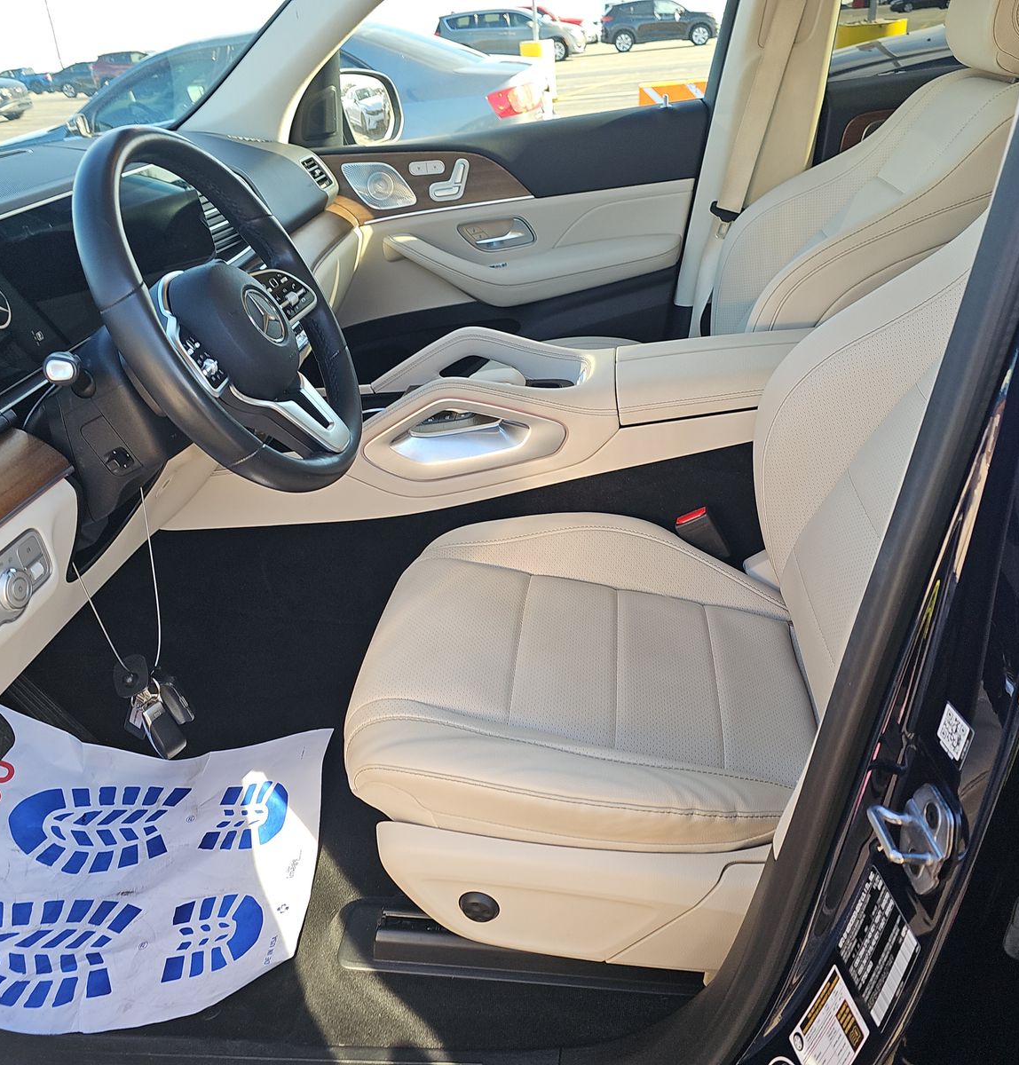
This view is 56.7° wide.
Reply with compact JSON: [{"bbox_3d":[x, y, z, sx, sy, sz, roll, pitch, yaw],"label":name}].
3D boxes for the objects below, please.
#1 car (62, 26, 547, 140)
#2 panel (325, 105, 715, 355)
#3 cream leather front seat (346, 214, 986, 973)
[{"bbox_3d":[-2.062,-2.902,7.112,4.750,1.450,1.820,-2,29,7],"label":"car"},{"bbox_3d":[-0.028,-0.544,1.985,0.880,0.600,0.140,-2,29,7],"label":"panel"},{"bbox_3d":[0.304,-0.101,0.907,0.970,0.950,0.550,-2,29,7],"label":"cream leather front seat"}]

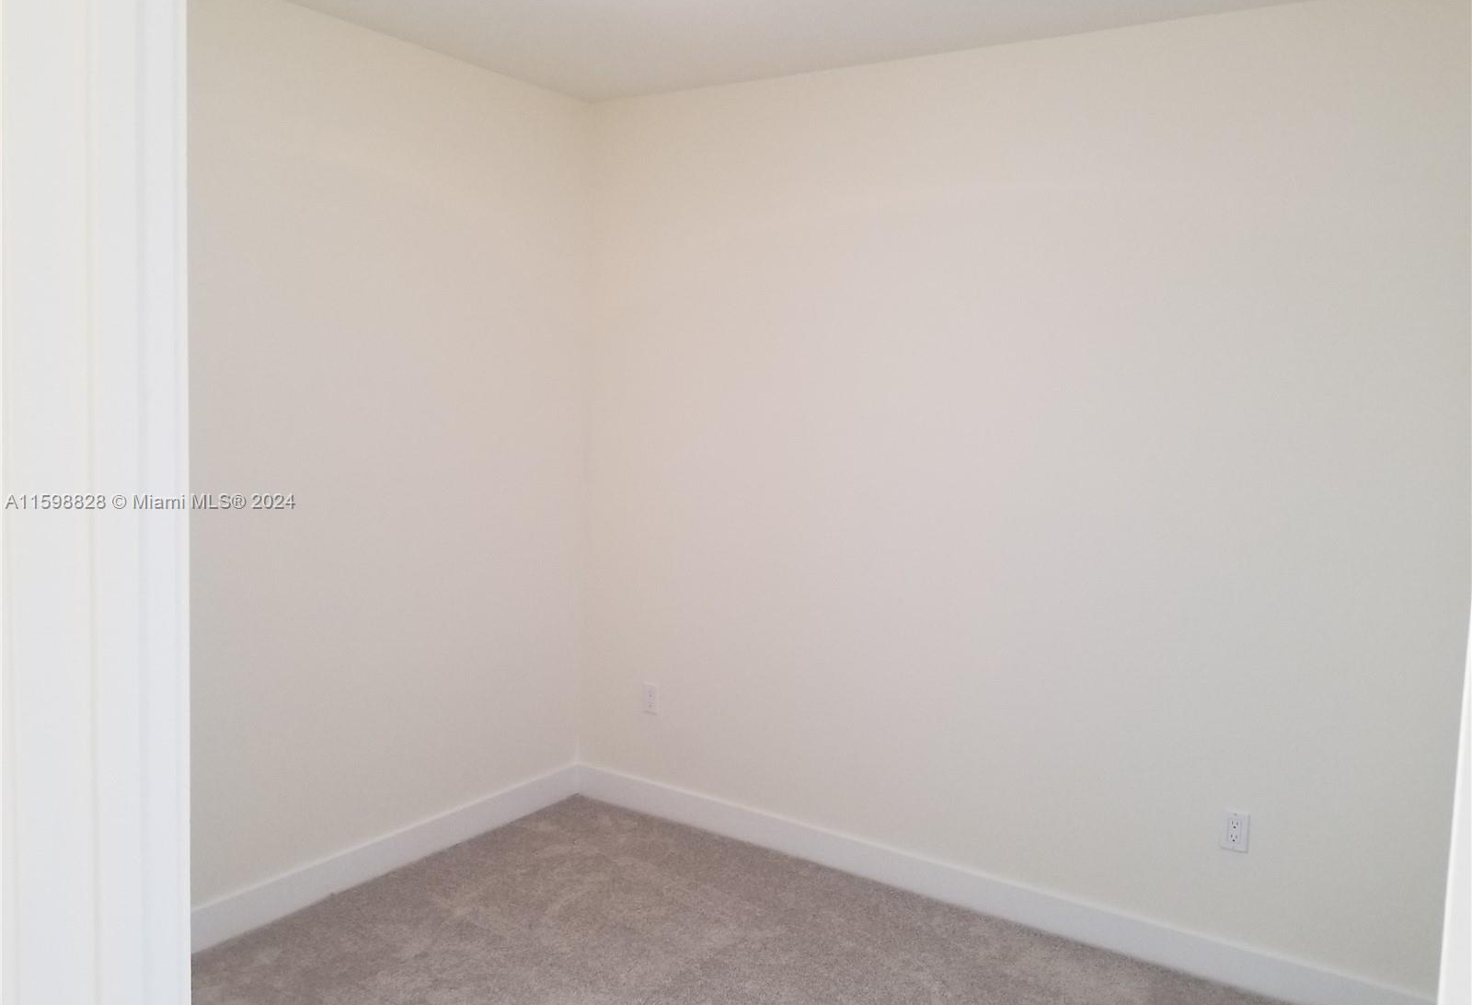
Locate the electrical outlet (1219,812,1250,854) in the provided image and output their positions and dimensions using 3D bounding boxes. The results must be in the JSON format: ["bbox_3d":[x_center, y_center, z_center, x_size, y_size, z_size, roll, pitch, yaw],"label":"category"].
[{"bbox_3d":[1.412,0.930,3.130,0.071,0.115,0.011,6,7,33],"label":"electrical outlet"}]

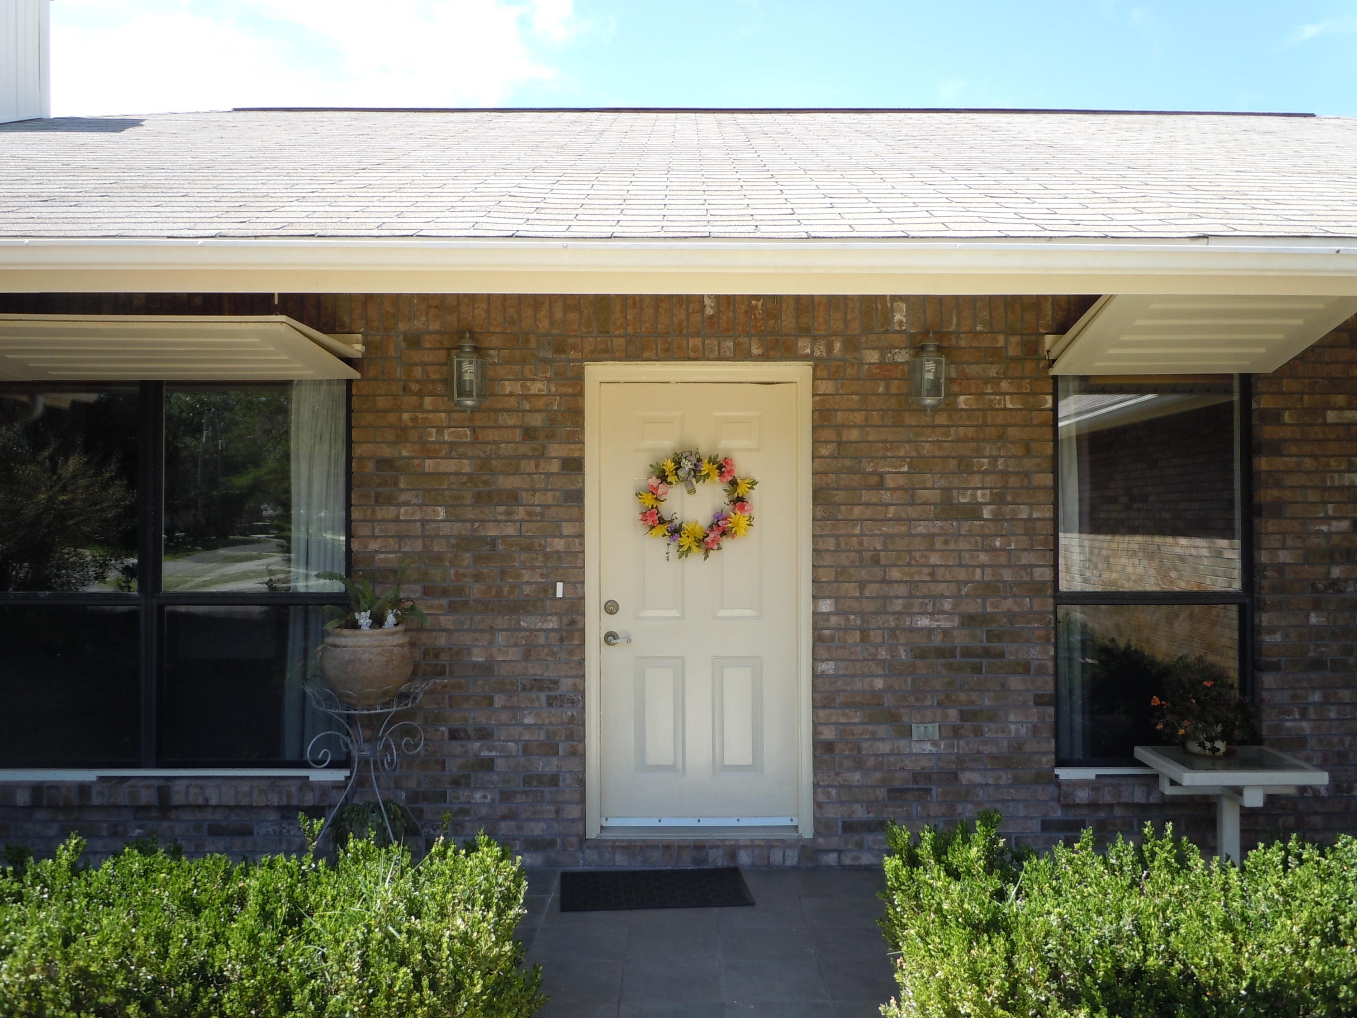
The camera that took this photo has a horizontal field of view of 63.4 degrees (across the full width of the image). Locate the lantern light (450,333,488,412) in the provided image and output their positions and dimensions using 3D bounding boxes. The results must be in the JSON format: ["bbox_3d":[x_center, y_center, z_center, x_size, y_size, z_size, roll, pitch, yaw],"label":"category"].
[{"bbox_3d":[-0.908,-0.588,4.762,0.174,0.347,0.198,0,0,-1],"label":"lantern light"}]

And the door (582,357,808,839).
[{"bbox_3d":[0.094,0.422,4.930,1.002,2.103,0.119,0,0,-1],"label":"door"}]

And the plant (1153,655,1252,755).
[{"bbox_3d":[2.217,0.828,4.633,0.427,0.417,0.387,0,0,-1],"label":"plant"}]

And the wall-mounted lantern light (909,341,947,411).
[{"bbox_3d":[1.087,-0.586,4.771,0.174,0.342,0.198,0,0,-1],"label":"wall-mounted lantern light"}]

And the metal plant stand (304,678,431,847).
[{"bbox_3d":[-1.280,1.141,4.514,0.526,0.883,0.526,0,0,-1],"label":"metal plant stand"}]

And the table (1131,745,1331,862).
[{"bbox_3d":[2.267,1.304,4.514,0.555,0.555,0.526,0,0,-1],"label":"table"}]

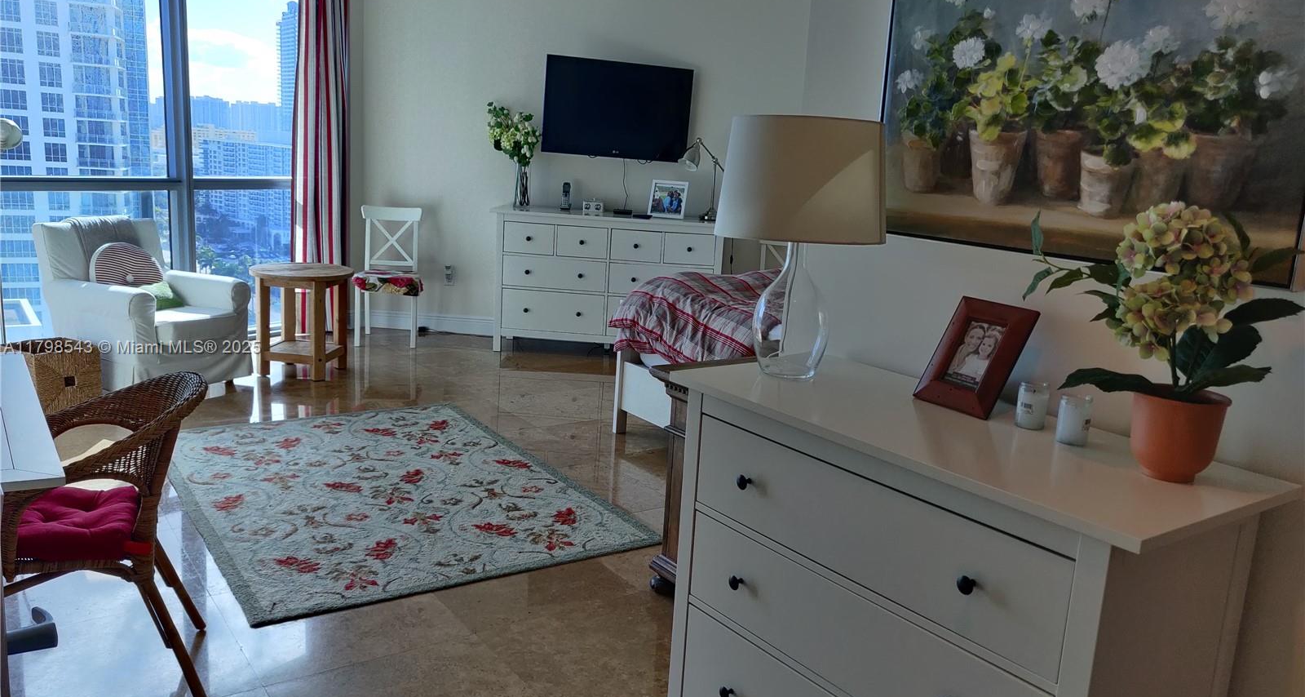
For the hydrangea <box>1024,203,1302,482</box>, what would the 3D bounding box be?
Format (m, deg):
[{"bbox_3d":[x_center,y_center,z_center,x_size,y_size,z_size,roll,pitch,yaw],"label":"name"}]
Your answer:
[{"bbox_3d":[0.806,-0.007,1.484,0.410,0.436,0.348,10,13,29],"label":"hydrangea"}]

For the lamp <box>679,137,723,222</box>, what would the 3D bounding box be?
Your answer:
[{"bbox_3d":[0.342,-1.165,6.501,0.340,0.578,0.180,4,11,6],"label":"lamp"}]

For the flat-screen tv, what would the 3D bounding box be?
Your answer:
[{"bbox_3d":[-0.250,-1.673,6.608,1.049,0.642,0.080,0,14,-16],"label":"flat-screen tv"}]

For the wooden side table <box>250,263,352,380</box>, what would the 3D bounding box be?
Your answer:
[{"bbox_3d":[-2.104,-0.164,5.667,0.560,0.628,0.560,3,11,-3],"label":"wooden side table"}]

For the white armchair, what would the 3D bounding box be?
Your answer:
[{"bbox_3d":[-2.699,-0.204,5.009,0.820,0.880,0.760,9,12,26],"label":"white armchair"}]

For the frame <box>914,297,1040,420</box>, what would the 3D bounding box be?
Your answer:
[{"bbox_3d":[0.660,0.022,1.915,0.041,0.241,0.197,29,-4,-31],"label":"frame"}]

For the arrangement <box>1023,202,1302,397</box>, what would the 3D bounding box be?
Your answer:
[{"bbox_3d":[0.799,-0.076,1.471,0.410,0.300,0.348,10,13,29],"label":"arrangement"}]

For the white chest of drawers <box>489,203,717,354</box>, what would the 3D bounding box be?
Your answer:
[{"bbox_3d":[-0.287,-0.442,6.660,1.641,0.974,0.497,4,11,6],"label":"white chest of drawers"}]

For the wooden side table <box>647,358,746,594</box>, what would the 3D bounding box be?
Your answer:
[{"bbox_3d":[0.377,0.453,3.002,0.641,0.742,0.520,-5,14,-35],"label":"wooden side table"}]

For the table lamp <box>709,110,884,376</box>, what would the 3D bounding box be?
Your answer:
[{"bbox_3d":[0.325,-0.215,2.082,0.371,0.561,0.371,3,11,-1],"label":"table lamp"}]

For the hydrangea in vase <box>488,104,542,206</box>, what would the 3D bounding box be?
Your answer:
[{"bbox_3d":[-0.960,-1.341,6.575,0.375,0.751,0.320,4,11,6],"label":"hydrangea in vase"}]

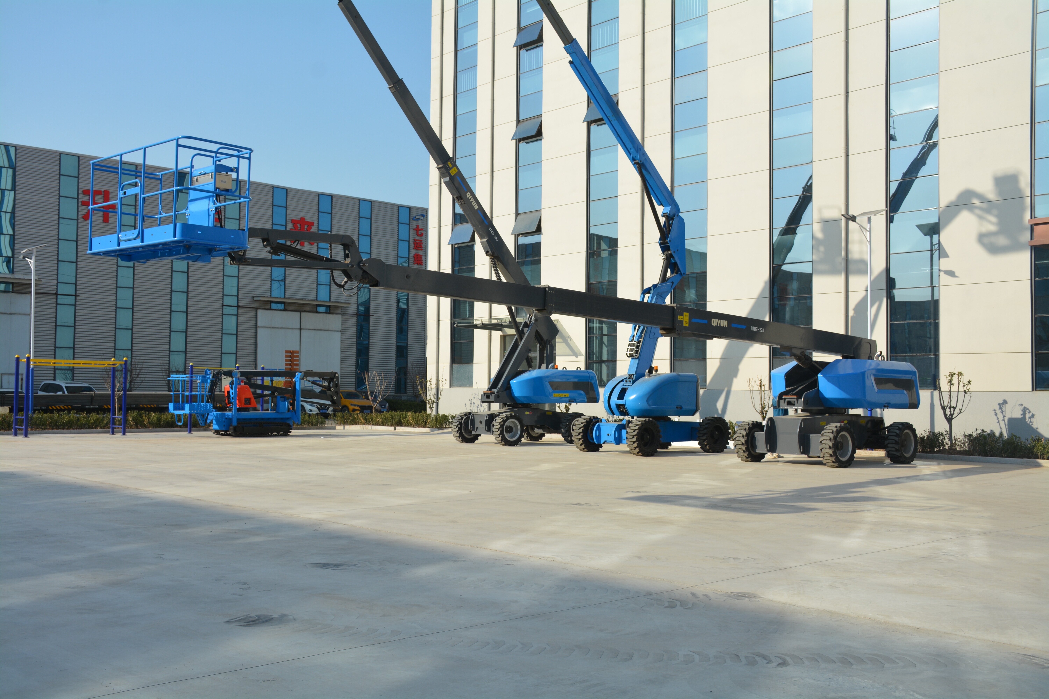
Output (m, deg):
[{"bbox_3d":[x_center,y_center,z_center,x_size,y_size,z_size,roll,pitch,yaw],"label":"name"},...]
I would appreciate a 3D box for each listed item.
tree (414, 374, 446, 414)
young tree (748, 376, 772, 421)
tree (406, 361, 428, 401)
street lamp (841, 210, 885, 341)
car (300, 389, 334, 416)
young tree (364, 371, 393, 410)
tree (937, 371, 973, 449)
[{"bbox_3d":[-3.667,1.965,40.930,1.250,2.107,1.200,1,-2,-5],"label":"tree"},{"bbox_3d":[6.719,1.710,29.506,0.900,1.944,0.900,0,-2,13],"label":"young tree"},{"bbox_3d":[-6.057,2.175,58.958,1.200,3.062,1.150,1,-2,-6],"label":"tree"},{"bbox_3d":[8.542,-0.493,26.606,1.600,6.177,1.000,3,-3,-42],"label":"street lamp"},{"bbox_3d":[-11.633,2.786,54.550,1.840,1.580,4.400,3,-3,-42],"label":"car"},{"bbox_3d":[-5.702,1.905,40.617,1.130,2.160,1.100,1,-2,-8],"label":"young tree"},{"bbox_3d":[10.435,1.541,25.507,0.870,2.046,0.850,0,-2,5],"label":"tree"}]

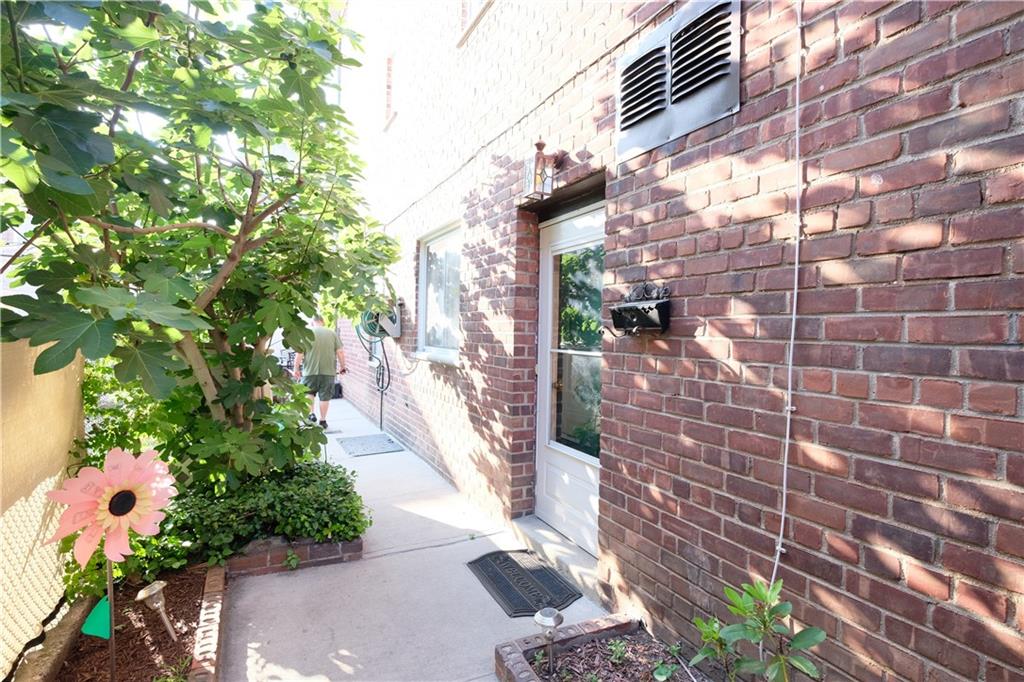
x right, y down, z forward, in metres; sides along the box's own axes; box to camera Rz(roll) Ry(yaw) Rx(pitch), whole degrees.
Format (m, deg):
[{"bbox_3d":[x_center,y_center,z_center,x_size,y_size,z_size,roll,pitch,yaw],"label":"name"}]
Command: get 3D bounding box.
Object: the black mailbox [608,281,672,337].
[{"bbox_3d":[0.558,-0.144,2.150,0.100,0.230,0.300,0,2,-28],"label":"black mailbox"}]

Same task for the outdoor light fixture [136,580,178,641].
[{"bbox_3d":[-1.464,1.148,2.033,0.114,0.255,0.114,-23,6,-25],"label":"outdoor light fixture"}]

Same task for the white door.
[{"bbox_3d":[0.415,0.236,2.942,0.050,2.000,0.925,0,2,-28],"label":"white door"}]

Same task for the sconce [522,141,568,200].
[{"bbox_3d":[0.192,-0.976,2.712,0.215,0.340,0.130,0,2,-28],"label":"sconce"}]

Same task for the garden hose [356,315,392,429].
[{"bbox_3d":[-1.676,0.327,5.812,0.450,1.500,0.380,0,2,-28],"label":"garden hose"}]

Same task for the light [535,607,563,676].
[{"bbox_3d":[0.152,1.164,1.861,0.114,0.250,0.114,1,1,0],"label":"light"}]

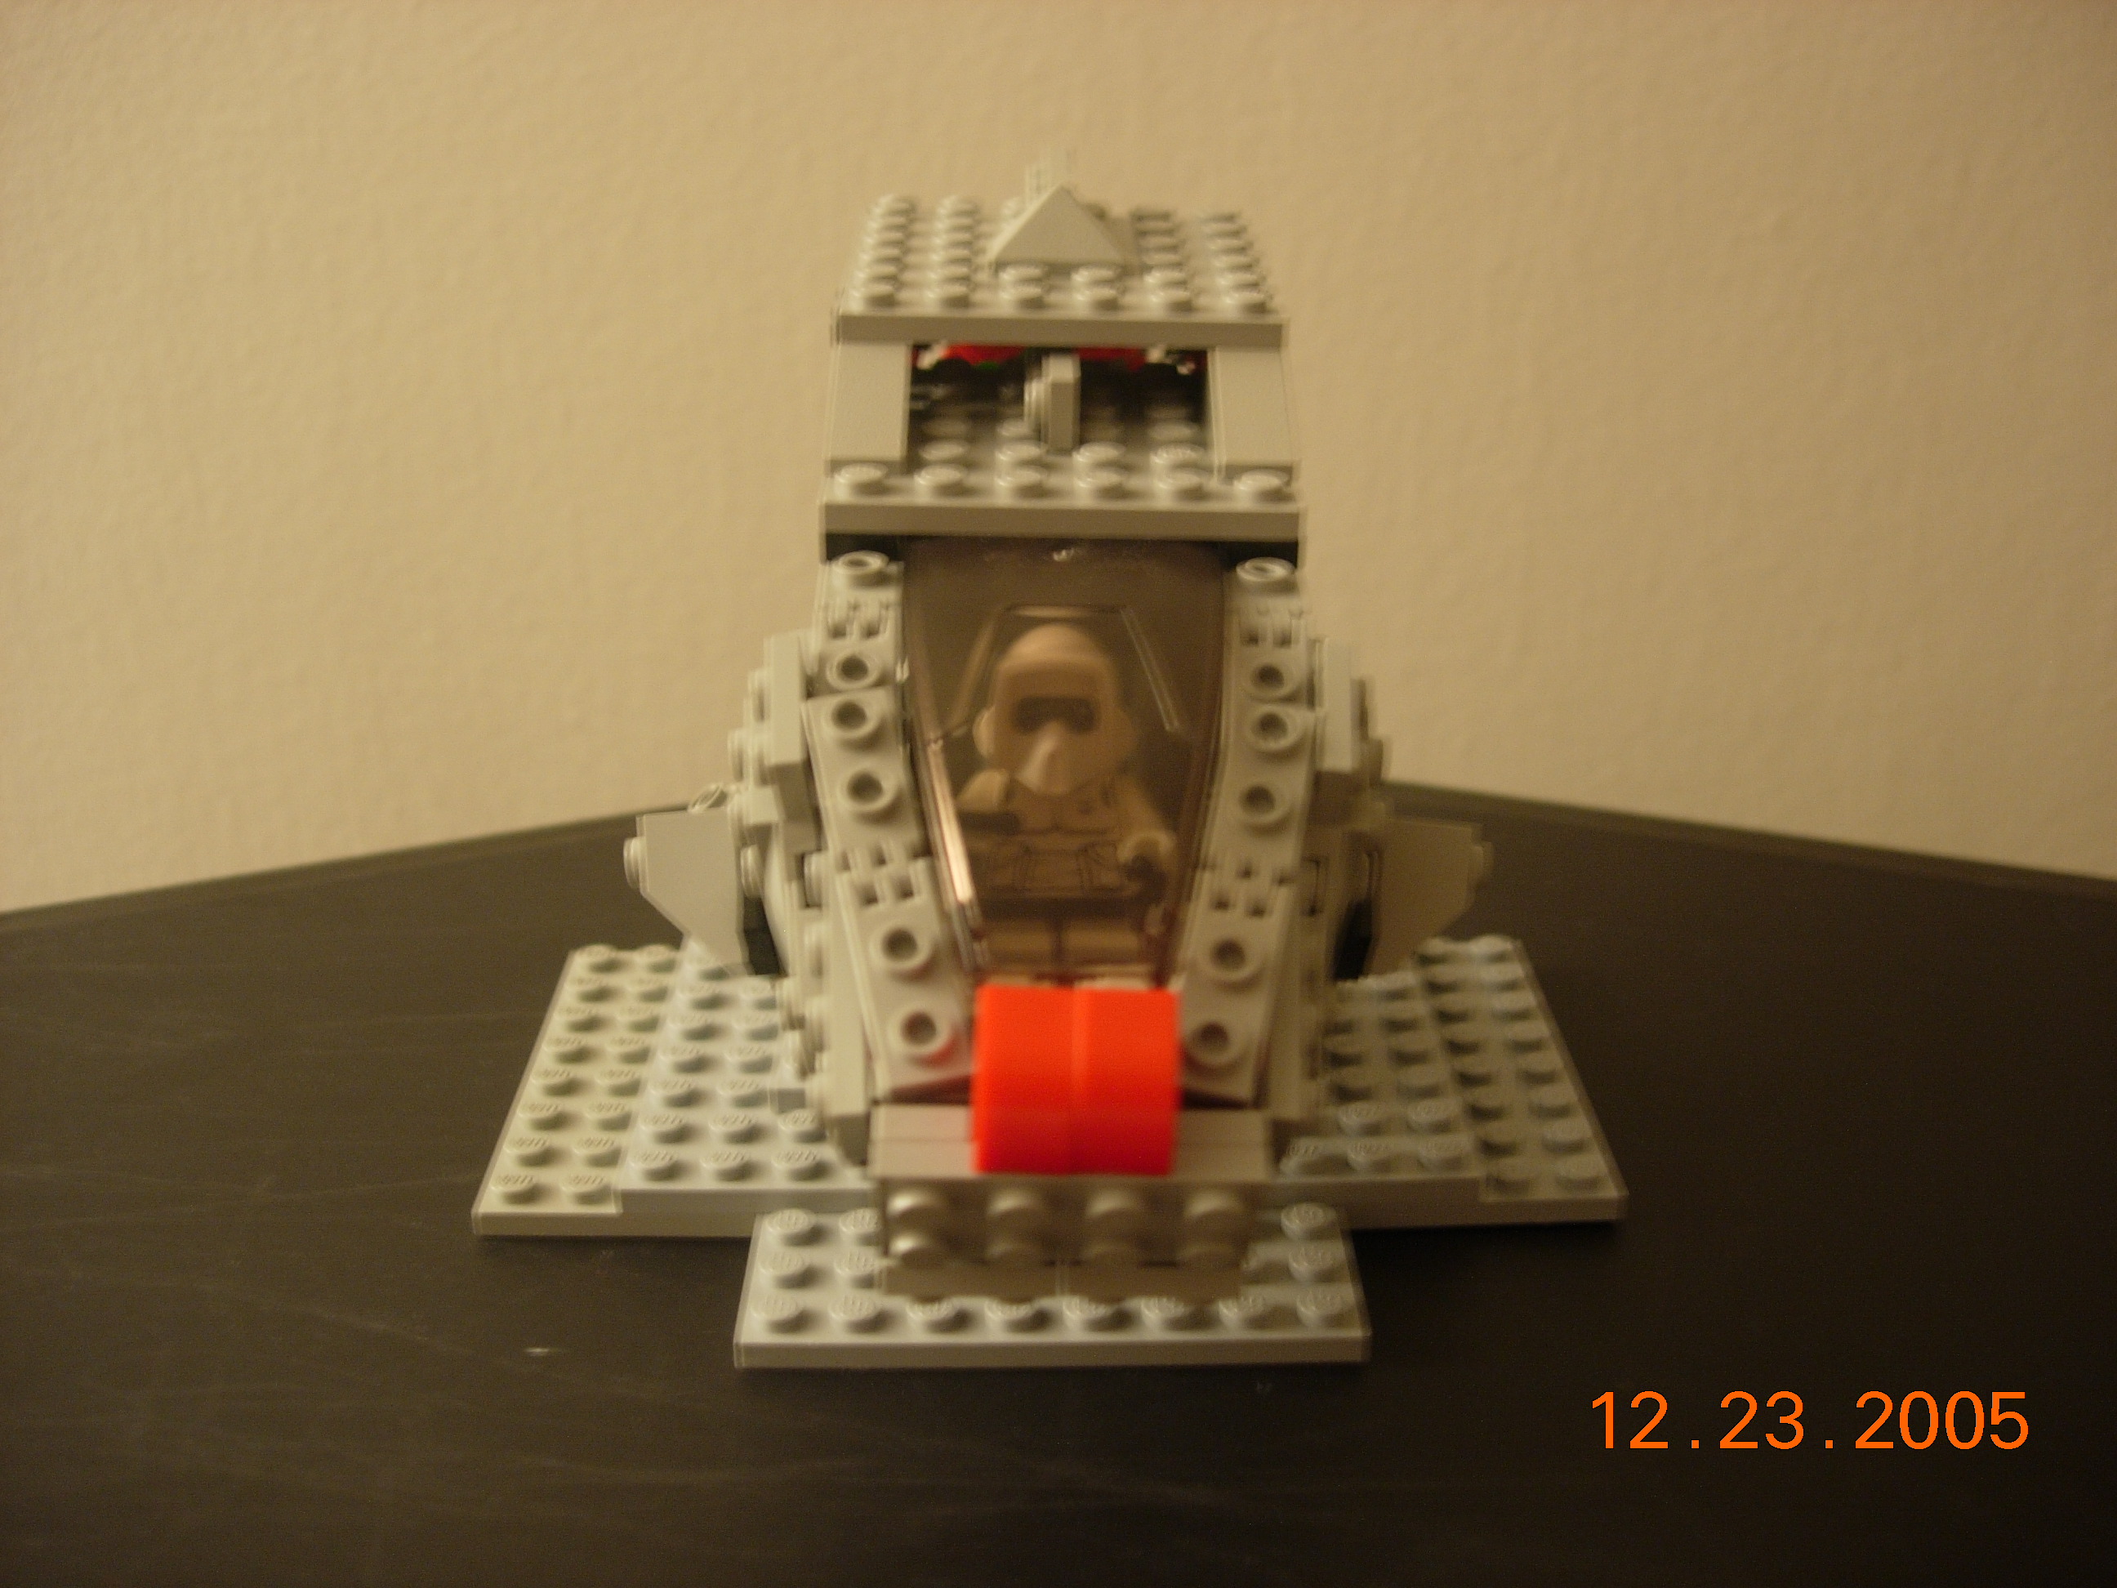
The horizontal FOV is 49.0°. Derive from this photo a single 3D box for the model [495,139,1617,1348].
[{"bbox_3d":[-0.001,-0.012,0.265,0.128,0.107,0.108,-1,23,-1],"label":"model"}]

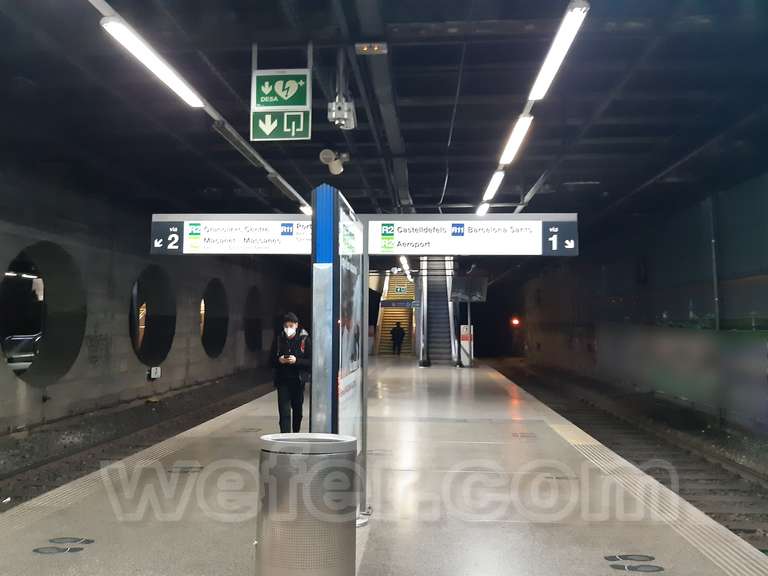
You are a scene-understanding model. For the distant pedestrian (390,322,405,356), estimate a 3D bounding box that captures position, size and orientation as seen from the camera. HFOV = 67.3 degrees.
[{"bbox_3d":[0.697,2.540,29.337,0.600,1.630,0.380,0,-3,4],"label":"distant pedestrian"}]

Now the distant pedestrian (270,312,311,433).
[{"bbox_3d":[-1.180,1.196,7.357,0.530,1.750,0.420,0,-3,-1],"label":"distant pedestrian"}]

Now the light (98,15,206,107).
[{"bbox_3d":[-1.823,-1.798,4.718,0.130,0.080,1.570,0,-3,4],"label":"light"}]

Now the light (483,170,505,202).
[{"bbox_3d":[1.607,-1.500,8.441,0.125,0.080,1.570,0,-3,4],"label":"light"}]

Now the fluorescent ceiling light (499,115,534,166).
[{"bbox_3d":[1.487,-1.663,6.512,0.125,0.080,1.570,0,-3,4],"label":"fluorescent ceiling light"}]

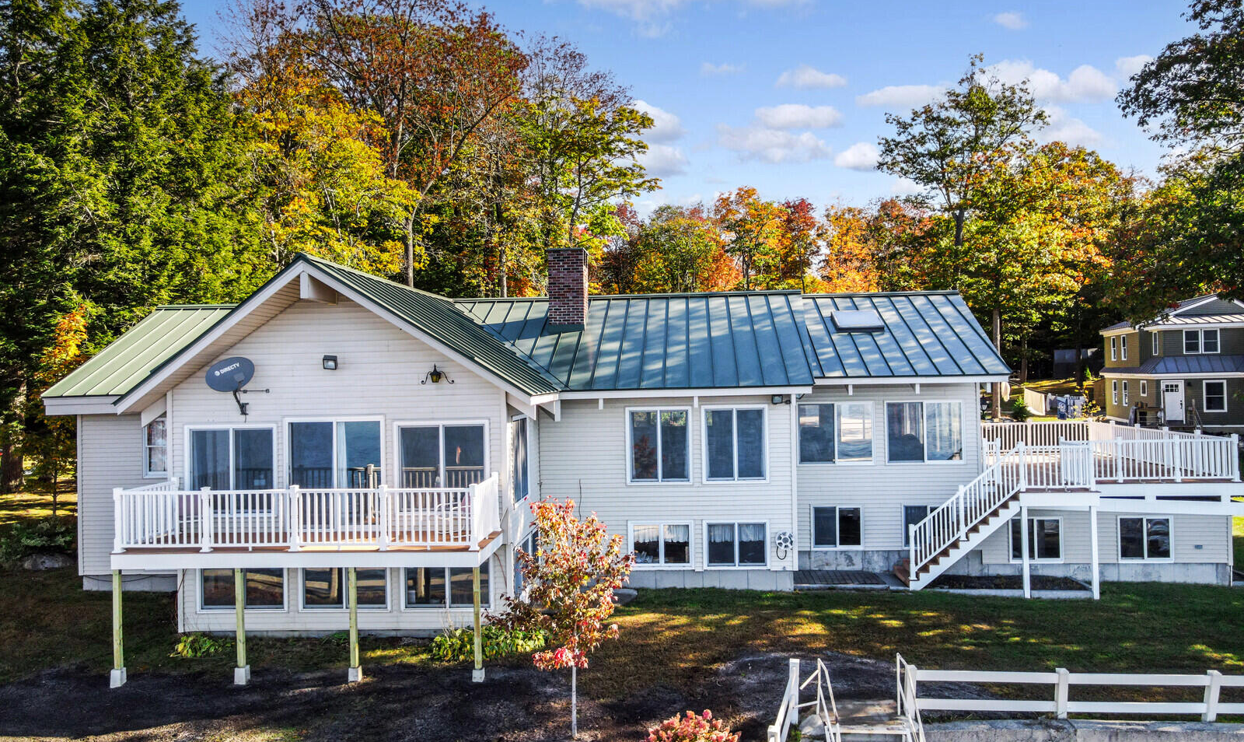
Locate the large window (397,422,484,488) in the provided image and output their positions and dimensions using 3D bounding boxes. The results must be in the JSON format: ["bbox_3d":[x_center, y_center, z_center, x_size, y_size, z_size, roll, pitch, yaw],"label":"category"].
[{"bbox_3d":[-3.214,1.687,15.279,1.648,1.599,0.120,-1,-1,4],"label":"large window"}]

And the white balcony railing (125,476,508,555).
[{"bbox_3d":[-5.117,2.351,14.452,5.911,1.032,1.729,-1,-1,4],"label":"white balcony railing"}]

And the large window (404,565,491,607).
[{"bbox_3d":[-3.140,3.775,15.512,1.636,1.029,0.120,-1,-1,4],"label":"large window"}]

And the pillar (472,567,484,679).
[{"bbox_3d":[-2.235,3.939,13.444,0.190,1.769,0.190,-1,-1,4],"label":"pillar"}]

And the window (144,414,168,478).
[{"bbox_3d":[-10.266,1.667,19.159,0.766,1.370,0.120,-1,-1,4],"label":"window"}]

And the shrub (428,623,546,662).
[{"bbox_3d":[-2.272,4.563,14.759,1.880,0.470,0.850,-1,-1,4],"label":"shrub"}]

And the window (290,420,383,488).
[{"bbox_3d":[-5.128,1.849,15.416,1.767,2.012,0.120,-1,-1,4],"label":"window"}]

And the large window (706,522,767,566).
[{"bbox_3d":[2.422,3.677,18.309,1.291,0.957,0.120,-1,-1,4],"label":"large window"}]

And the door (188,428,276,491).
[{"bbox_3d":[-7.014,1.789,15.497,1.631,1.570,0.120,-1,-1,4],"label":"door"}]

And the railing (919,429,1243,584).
[{"bbox_3d":[9.886,2.917,18.704,7.427,2.906,1.350,-1,-1,4],"label":"railing"}]

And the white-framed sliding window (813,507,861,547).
[{"bbox_3d":[5.082,3.694,20.365,1.152,1.008,0.120,-1,-1,4],"label":"white-framed sliding window"}]

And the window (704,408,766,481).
[{"bbox_3d":[2.424,1.569,18.442,1.372,1.619,0.120,-1,-1,4],"label":"window"}]

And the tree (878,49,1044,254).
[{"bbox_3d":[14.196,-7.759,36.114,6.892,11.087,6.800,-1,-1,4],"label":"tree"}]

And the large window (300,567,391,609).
[{"bbox_3d":[-5.028,3.826,15.649,1.647,1.038,0.120,-1,-1,4],"label":"large window"}]

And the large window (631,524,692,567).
[{"bbox_3d":[0.839,3.706,18.428,1.349,0.953,0.120,-1,-1,4],"label":"large window"}]

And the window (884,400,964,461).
[{"bbox_3d":[7.087,1.439,20.201,1.780,1.467,0.120,-1,-1,4],"label":"window"}]

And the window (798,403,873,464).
[{"bbox_3d":[5.045,1.470,20.389,1.775,1.469,0.120,-1,-1,4],"label":"window"}]

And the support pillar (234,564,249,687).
[{"bbox_3d":[-6.102,4.059,13.828,0.200,1.843,0.200,-1,-1,4],"label":"support pillar"}]

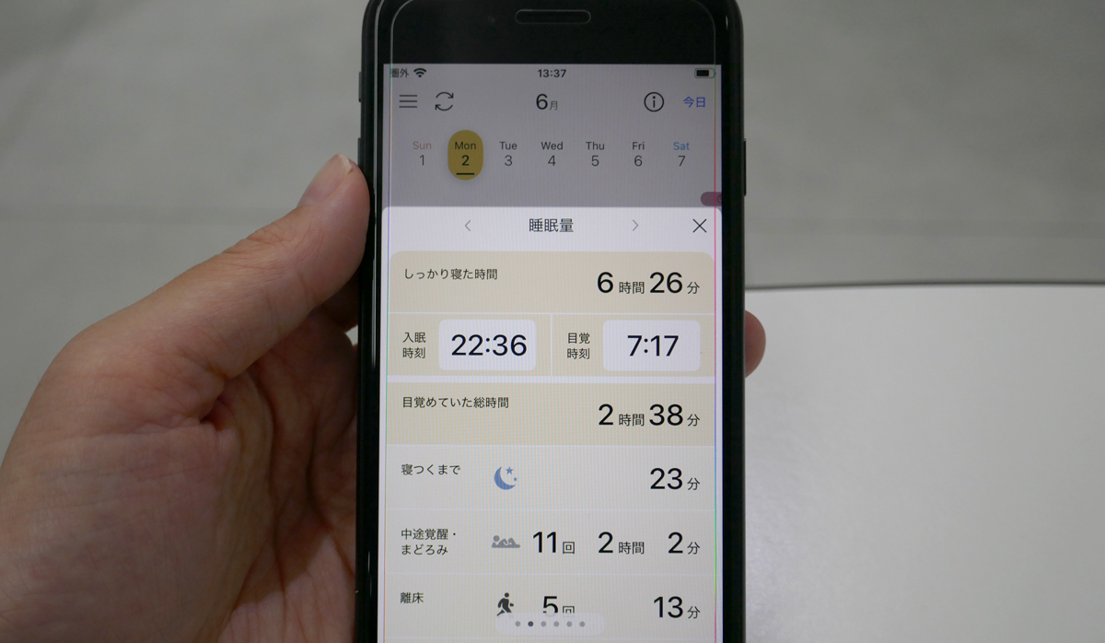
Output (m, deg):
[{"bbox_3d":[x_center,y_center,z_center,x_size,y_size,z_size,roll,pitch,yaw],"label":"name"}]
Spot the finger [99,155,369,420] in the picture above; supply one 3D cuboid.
[{"bbox_3d":[-0.054,-0.004,0.189,0.060,0.023,0.022,-39,18,2],"label":"finger"}]

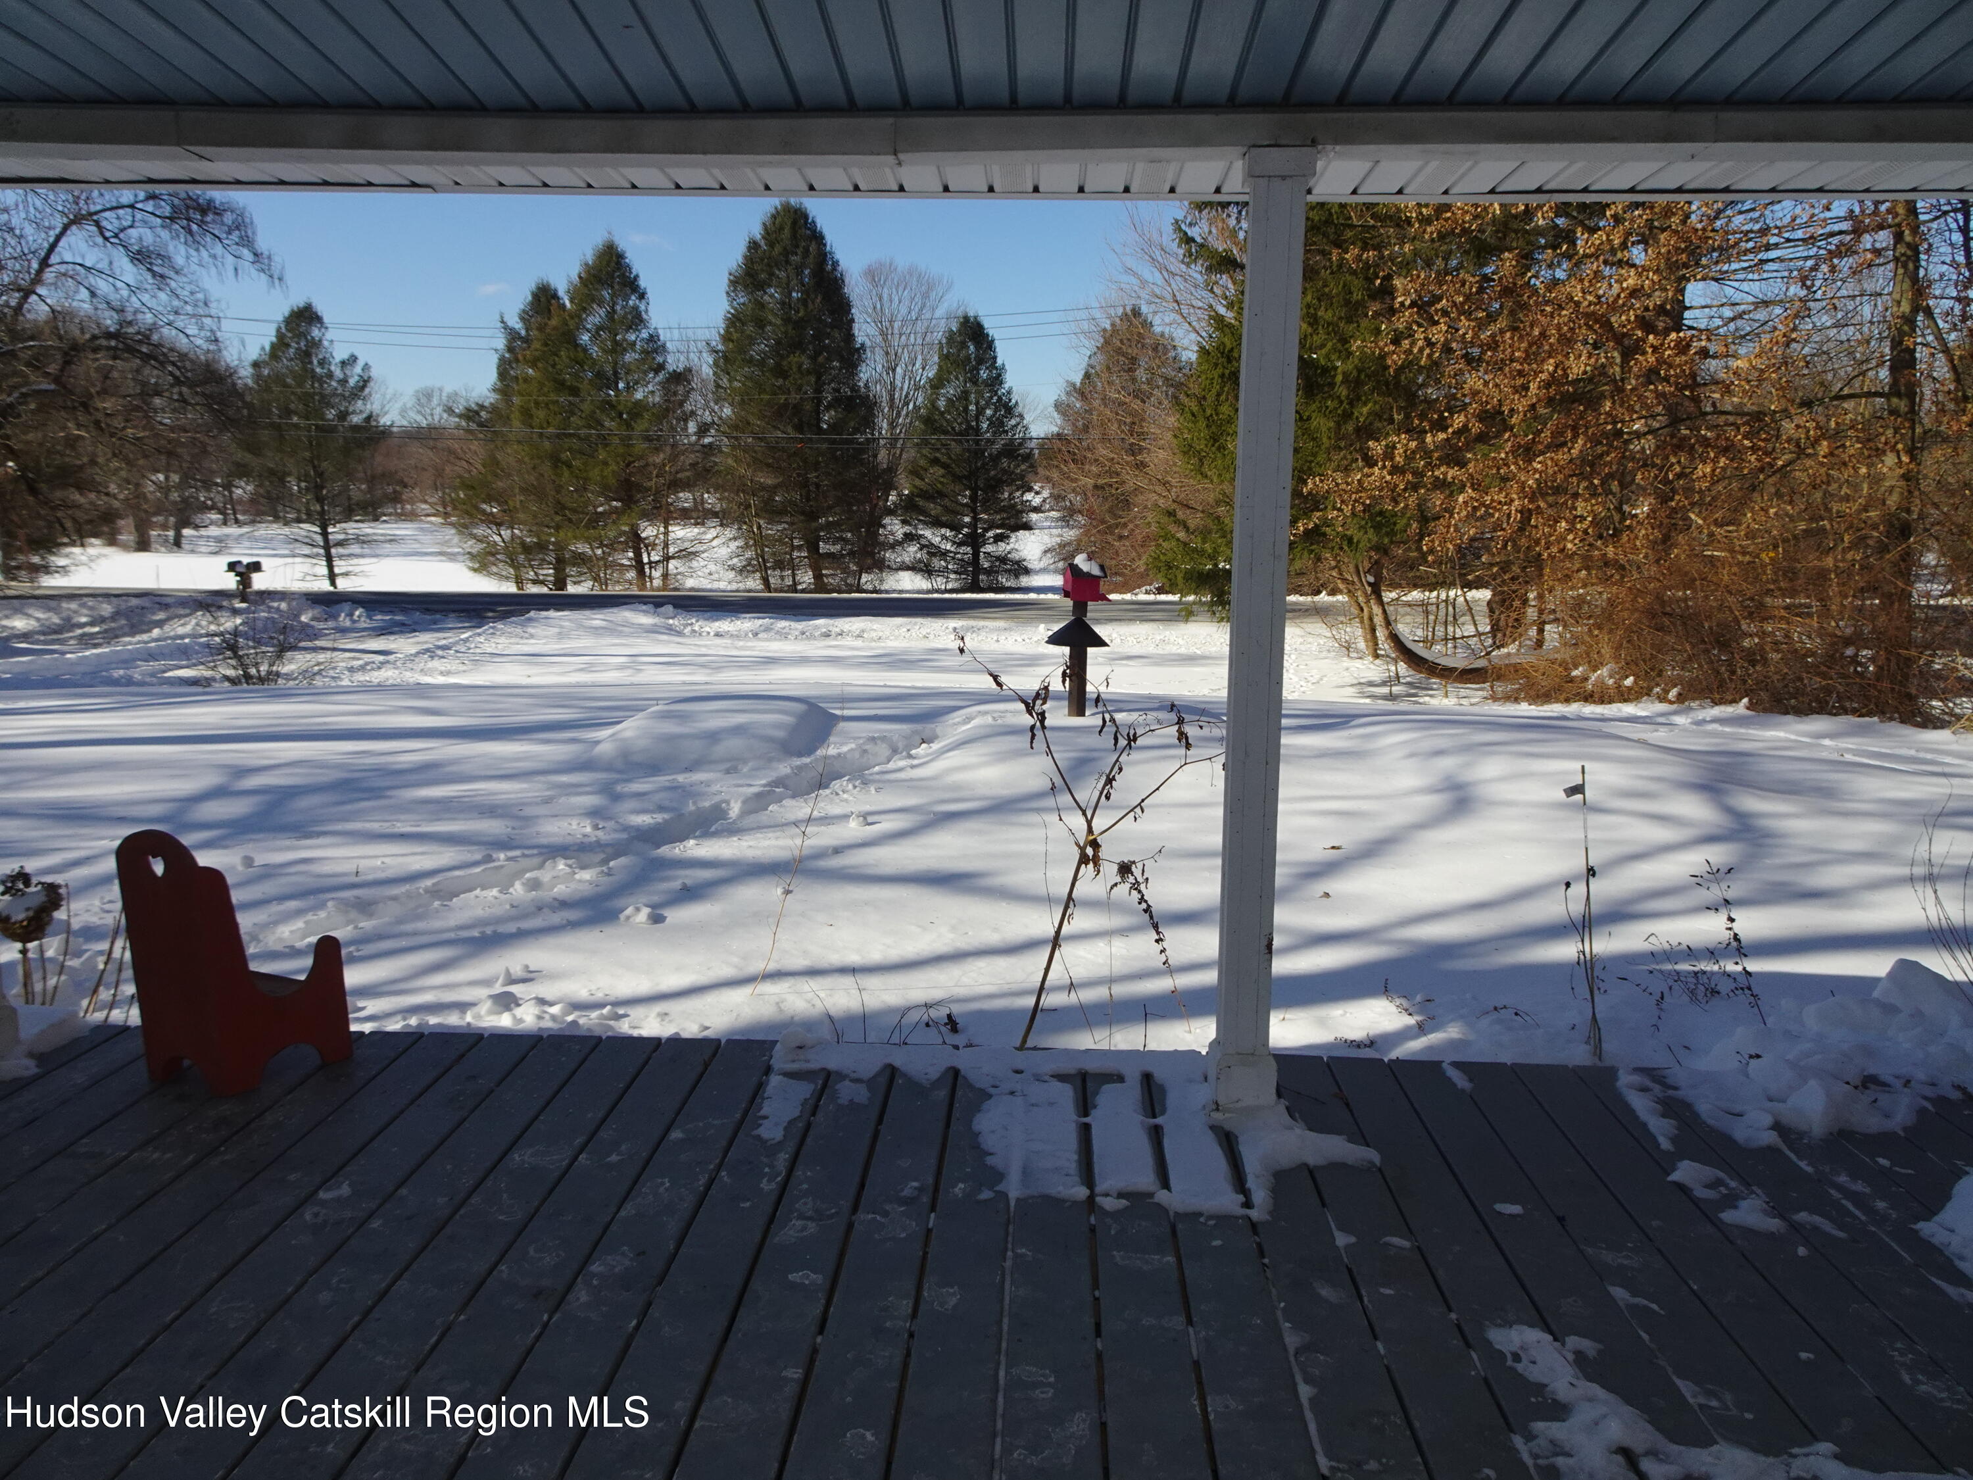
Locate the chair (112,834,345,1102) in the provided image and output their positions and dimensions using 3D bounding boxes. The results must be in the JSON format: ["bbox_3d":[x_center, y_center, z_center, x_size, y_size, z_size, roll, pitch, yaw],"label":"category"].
[{"bbox_3d":[-1.701,0.465,3.118,0.285,0.590,0.320,5,11,26],"label":"chair"}]

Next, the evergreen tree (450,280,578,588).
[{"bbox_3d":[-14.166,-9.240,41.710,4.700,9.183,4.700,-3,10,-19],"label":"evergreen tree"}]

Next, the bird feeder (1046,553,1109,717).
[{"bbox_3d":[0.698,-0.782,10.294,0.475,1.232,0.475,-3,10,-17],"label":"bird feeder"}]

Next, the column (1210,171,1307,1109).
[{"bbox_3d":[0.583,-0.189,2.908,0.133,1.996,0.133,1,9,3],"label":"column"}]

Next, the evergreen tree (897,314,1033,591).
[{"bbox_3d":[-0.570,-8.721,41.788,4.144,8.276,4.144,0,10,-1],"label":"evergreen tree"}]

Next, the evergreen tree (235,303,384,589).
[{"bbox_3d":[-20.777,-8.900,41.765,4.471,8.541,4.471,-5,11,-26],"label":"evergreen tree"}]

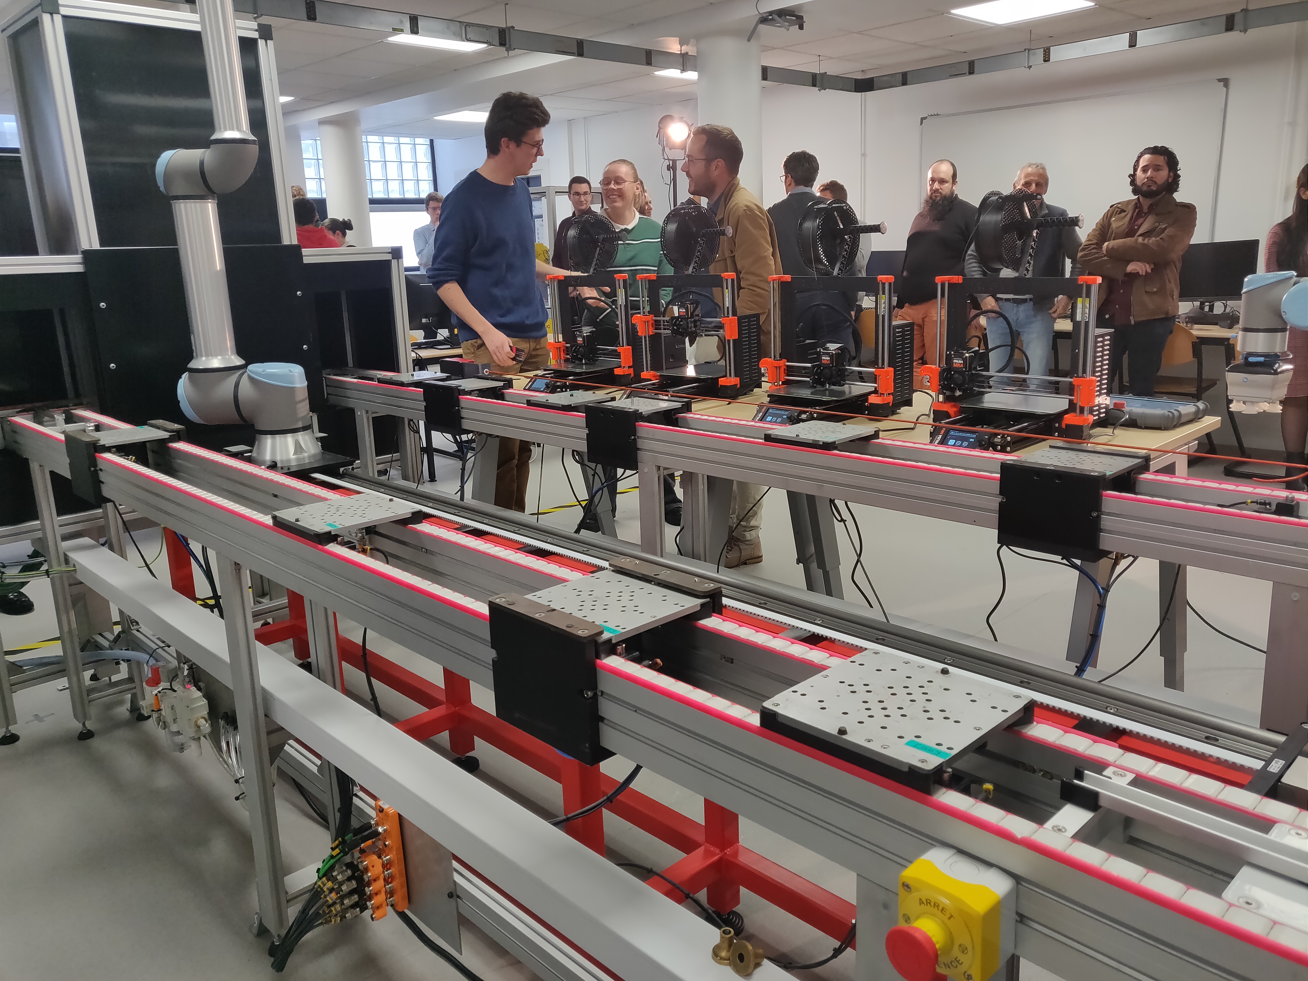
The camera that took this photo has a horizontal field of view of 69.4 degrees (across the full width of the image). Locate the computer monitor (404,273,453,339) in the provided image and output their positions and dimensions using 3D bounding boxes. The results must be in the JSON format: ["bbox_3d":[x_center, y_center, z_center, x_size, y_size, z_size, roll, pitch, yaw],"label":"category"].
[{"bbox_3d":[-1.269,-1.022,5.334,0.510,0.400,0.190,-12,17,-34],"label":"computer monitor"}]

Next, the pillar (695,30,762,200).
[{"bbox_3d":[0.478,-1.465,5.799,0.372,2.410,0.372,-1,14,5],"label":"pillar"}]

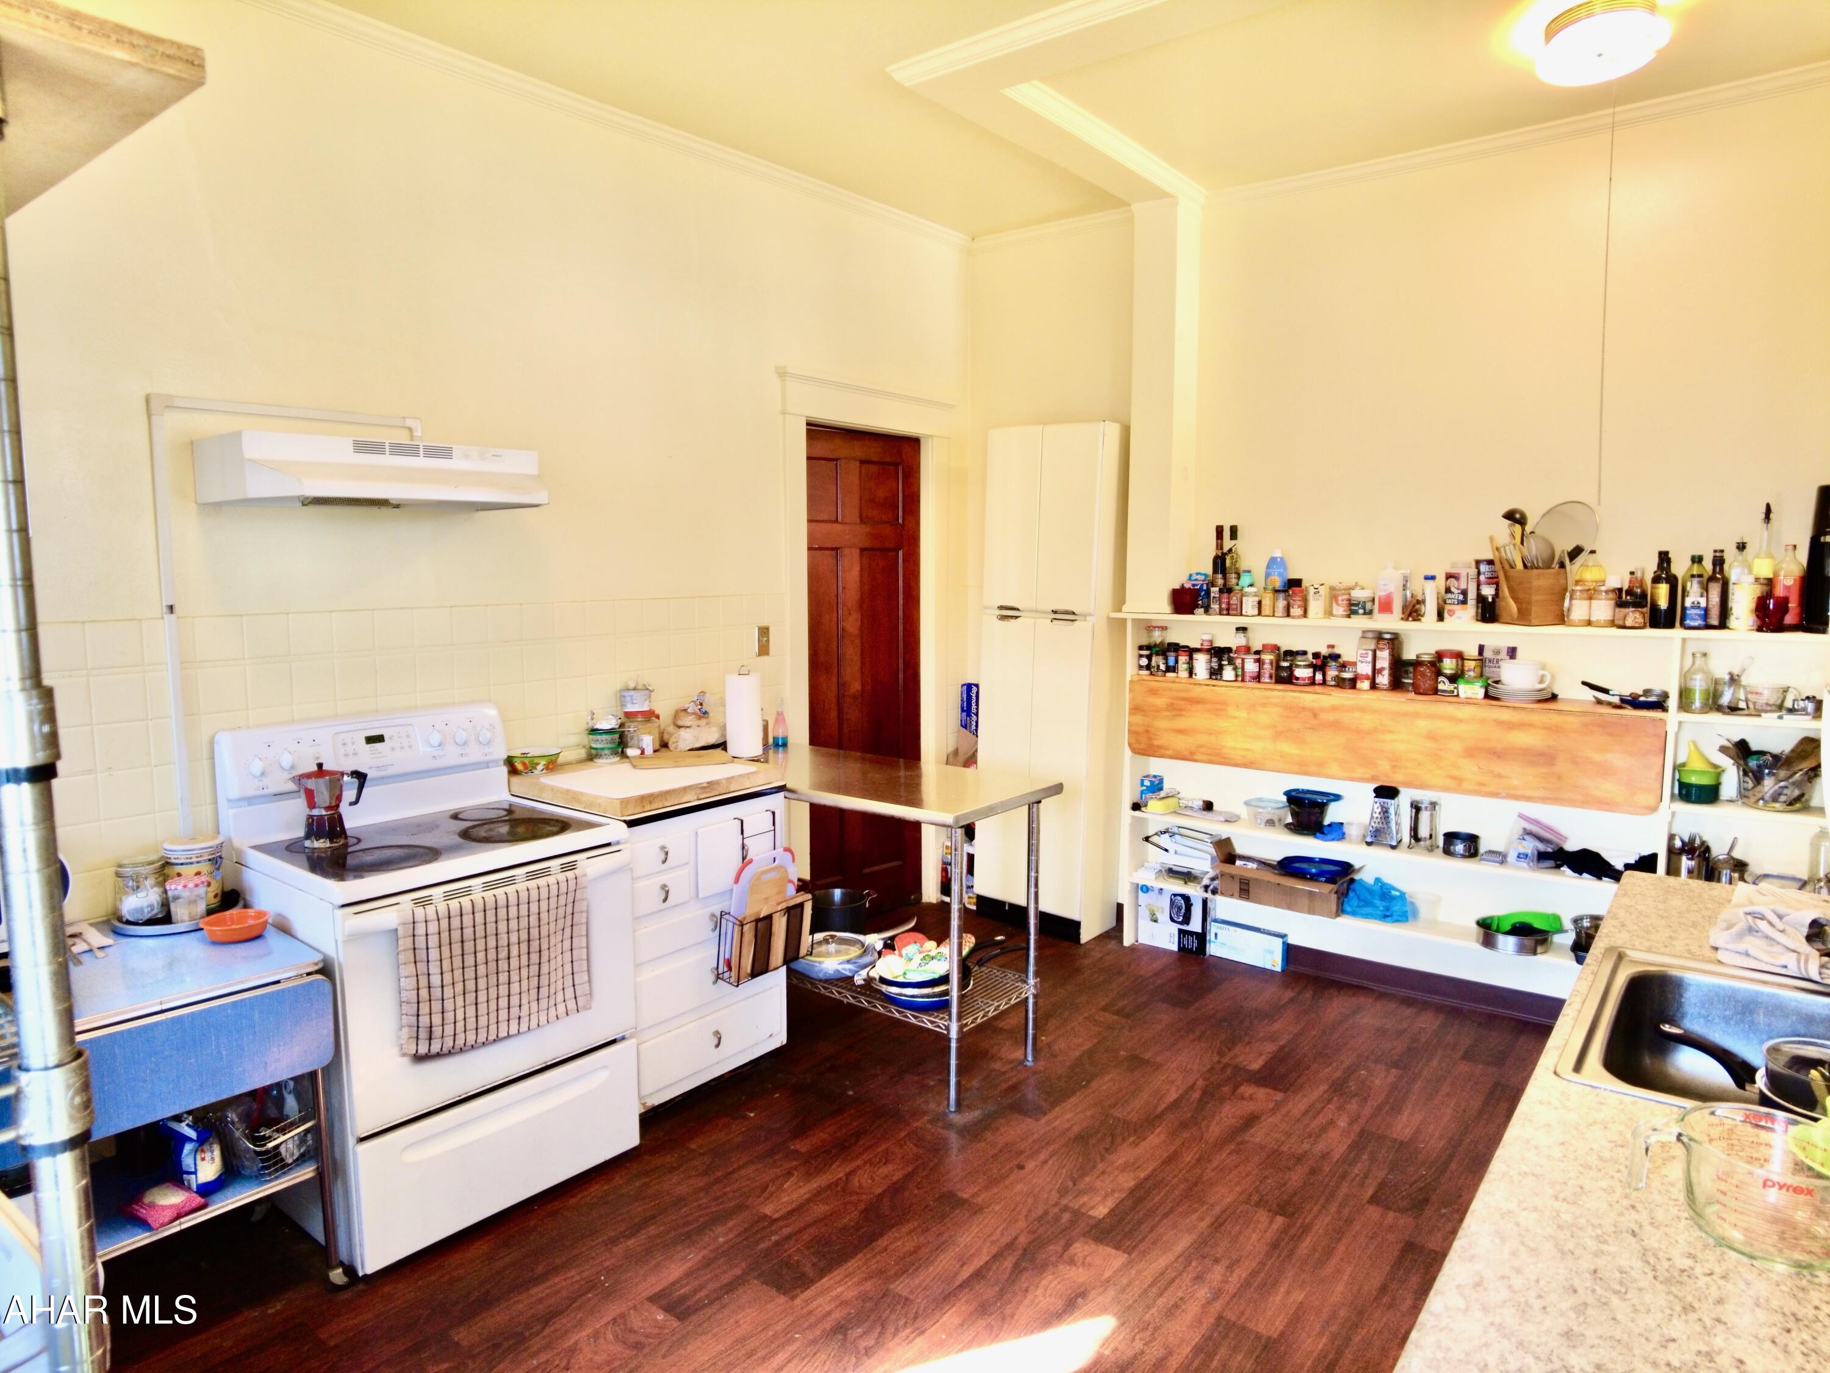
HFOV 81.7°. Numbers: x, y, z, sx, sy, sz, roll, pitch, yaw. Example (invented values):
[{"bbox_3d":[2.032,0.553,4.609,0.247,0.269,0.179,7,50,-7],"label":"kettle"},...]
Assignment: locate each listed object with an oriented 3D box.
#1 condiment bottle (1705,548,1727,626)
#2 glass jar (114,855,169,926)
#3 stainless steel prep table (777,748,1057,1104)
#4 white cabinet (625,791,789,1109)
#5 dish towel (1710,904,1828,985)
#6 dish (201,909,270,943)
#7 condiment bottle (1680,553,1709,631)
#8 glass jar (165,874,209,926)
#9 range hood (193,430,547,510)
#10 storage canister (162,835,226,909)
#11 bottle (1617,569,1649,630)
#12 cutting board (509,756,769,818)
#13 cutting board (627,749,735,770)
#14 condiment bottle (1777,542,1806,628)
[{"bbox_3d":[2.441,-0.294,3.216,0.042,0.238,0.042,-3,7,-23],"label":"condiment bottle"},{"bbox_3d":[-1.771,0.466,2.424,0.100,0.140,0.100,5,9,38],"label":"glass jar"},{"bbox_3d":[-0.172,0.750,3.652,1.240,0.894,0.600,5,9,38],"label":"stainless steel prep table"},{"bbox_3d":[-0.845,0.779,3.449,0.560,0.878,0.625,5,8,40],"label":"white cabinet"},{"bbox_3d":[1.517,0.445,1.853,0.200,0.075,0.210,5,9,38],"label":"dish towel"},{"bbox_3d":[-1.514,0.535,2.358,0.132,0.047,0.132,5,9,38],"label":"dish"},{"bbox_3d":[2.458,-0.299,3.320,0.073,0.239,0.073,5,8,40],"label":"condiment bottle"},{"bbox_3d":[-1.663,0.485,2.418,0.080,0.100,0.080,5,9,38],"label":"glass jar"},{"bbox_3d":[-1.363,-0.549,2.752,0.448,0.150,0.755,5,9,38],"label":"range hood"},{"bbox_3d":[-1.788,0.457,2.622,0.119,0.154,0.119,5,8,40],"label":"storage canister"},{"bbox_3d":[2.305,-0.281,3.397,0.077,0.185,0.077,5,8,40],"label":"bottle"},{"bbox_3d":[-0.871,0.300,3.351,0.540,0.050,0.575,5,8,40],"label":"cutting board"},{"bbox_3d":[-0.775,0.248,3.500,0.310,0.018,0.235,-3,7,-23],"label":"cutting board"},{"bbox_3d":[2.659,-0.305,3.197,0.067,0.256,0.067,5,8,40],"label":"condiment bottle"}]

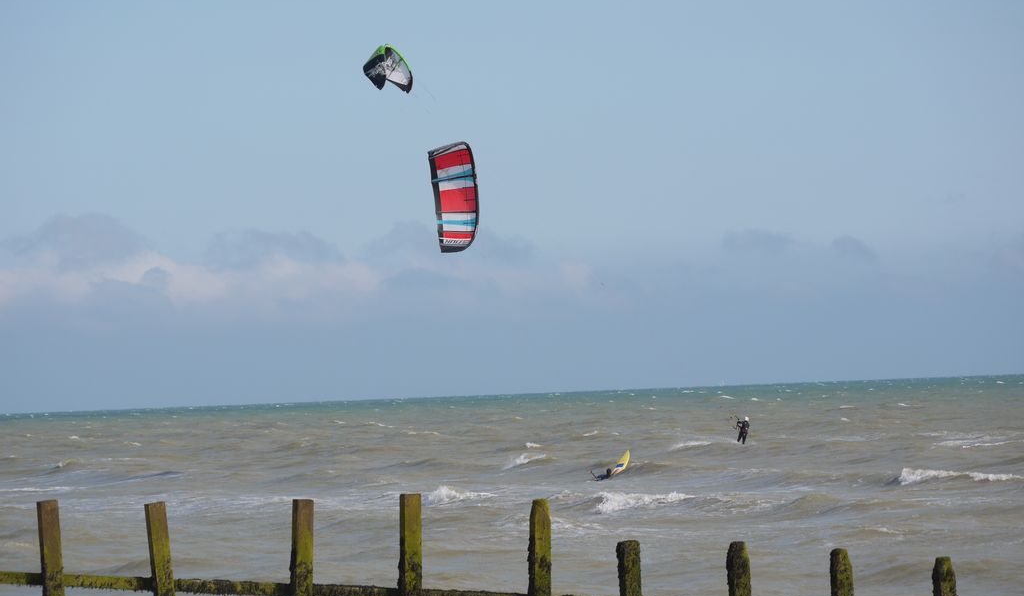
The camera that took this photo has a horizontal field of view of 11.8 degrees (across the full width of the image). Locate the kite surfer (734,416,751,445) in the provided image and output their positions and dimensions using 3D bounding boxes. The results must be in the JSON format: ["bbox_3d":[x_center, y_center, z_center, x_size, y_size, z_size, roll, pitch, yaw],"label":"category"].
[{"bbox_3d":[13.834,7.951,298.000,0.800,1.670,0.600,-3,-1,34],"label":"kite surfer"}]

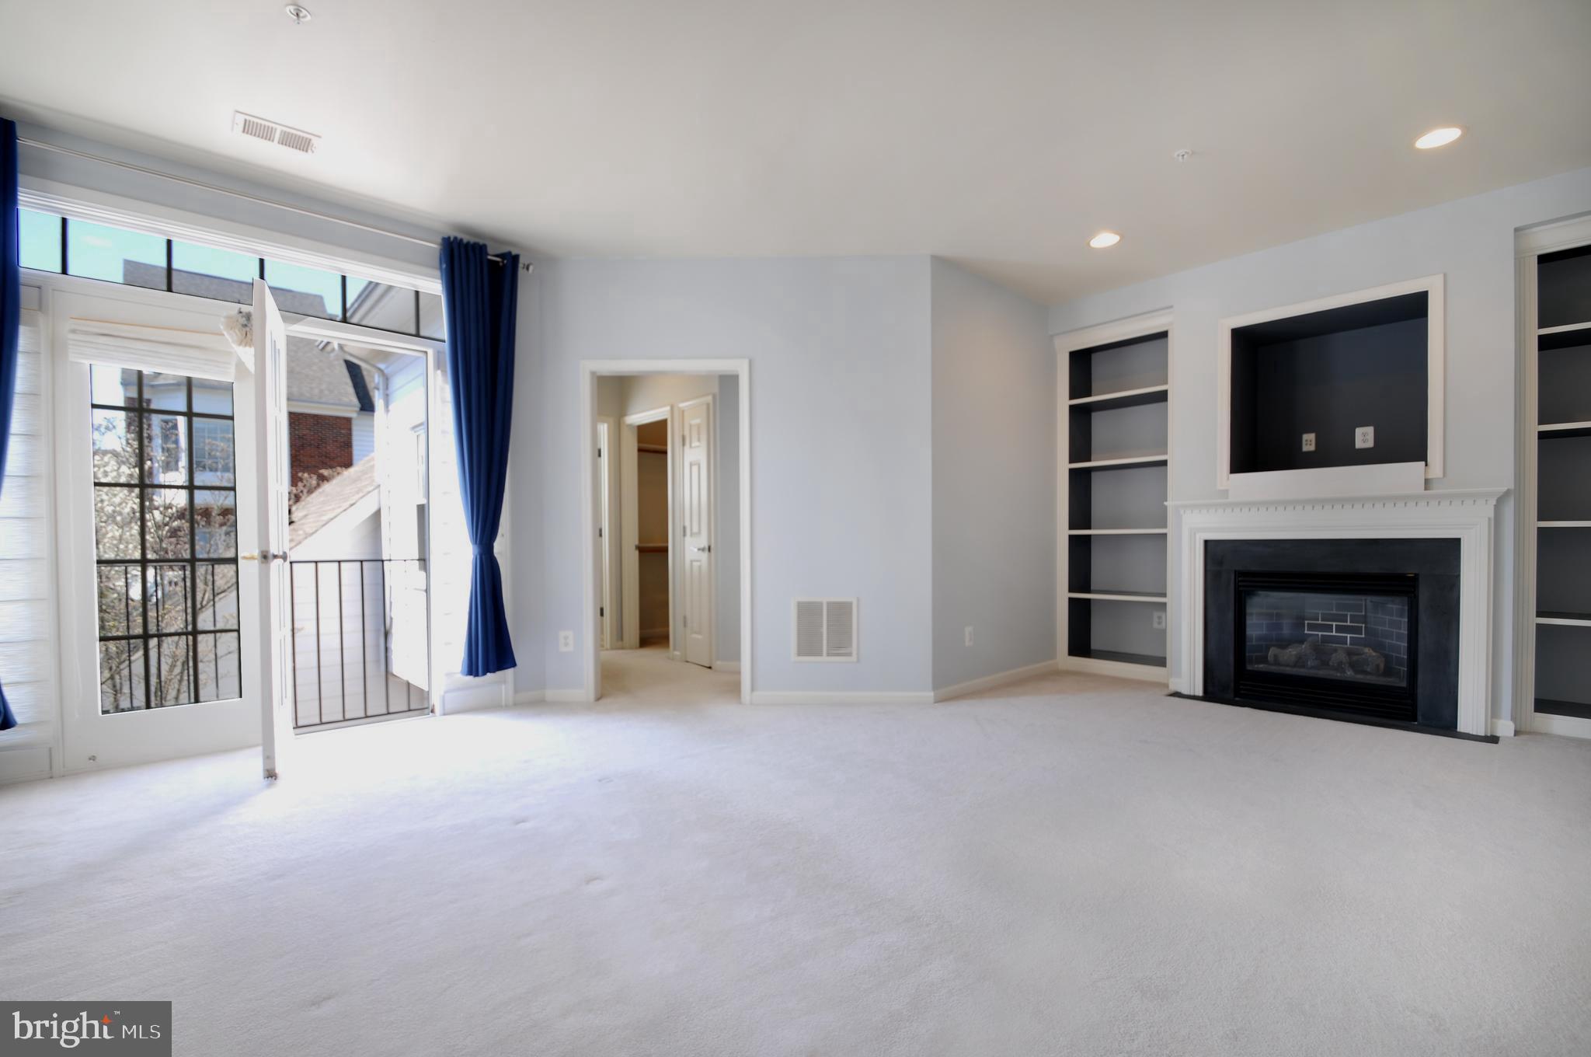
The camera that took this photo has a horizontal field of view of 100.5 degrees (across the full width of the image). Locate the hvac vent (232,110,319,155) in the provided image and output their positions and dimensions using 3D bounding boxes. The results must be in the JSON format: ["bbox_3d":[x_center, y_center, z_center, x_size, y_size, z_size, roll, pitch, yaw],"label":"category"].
[{"bbox_3d":[-2.179,-1.647,2.785,0.295,0.020,0.195,0,0,-42],"label":"hvac vent"}]

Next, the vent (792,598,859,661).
[{"bbox_3d":[0.186,0.619,4.034,0.395,0.385,0.025,0,0,0],"label":"vent"}]

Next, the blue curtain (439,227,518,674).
[{"bbox_3d":[-1.808,-0.392,3.789,0.420,2.430,0.140,0,0,-42],"label":"blue curtain"}]

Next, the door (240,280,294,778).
[{"bbox_3d":[-2.360,0.010,3.020,0.045,2.060,0.660,0,0,-34],"label":"door"}]

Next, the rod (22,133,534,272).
[{"bbox_3d":[-2.425,-1.548,3.196,2.300,0.050,0.070,0,0,-42],"label":"rod"}]

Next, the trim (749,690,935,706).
[{"bbox_3d":[0.288,1.035,4.035,1.110,0.075,0.020,0,0,0],"label":"trim"}]

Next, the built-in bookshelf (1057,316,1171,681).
[{"bbox_3d":[2.383,-0.199,4.883,0.380,2.530,0.800,0,0,-44],"label":"built-in bookshelf"}]

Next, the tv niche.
[{"bbox_3d":[3.233,-0.794,4.035,0.580,0.930,0.910,0,0,-44],"label":"tv niche"}]

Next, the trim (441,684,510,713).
[{"bbox_3d":[-1.888,1.008,3.920,0.390,0.135,0.025,0,0,-42],"label":"trim"}]

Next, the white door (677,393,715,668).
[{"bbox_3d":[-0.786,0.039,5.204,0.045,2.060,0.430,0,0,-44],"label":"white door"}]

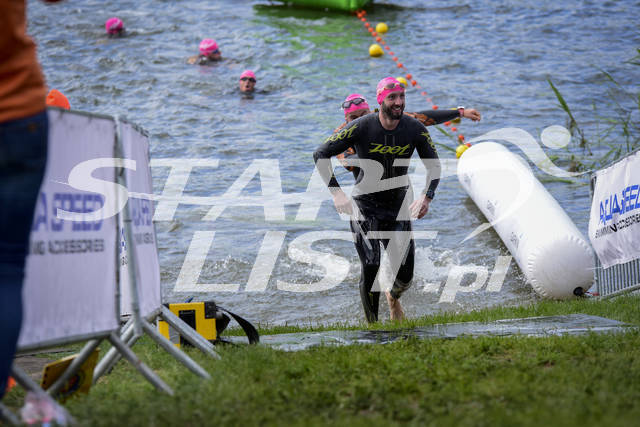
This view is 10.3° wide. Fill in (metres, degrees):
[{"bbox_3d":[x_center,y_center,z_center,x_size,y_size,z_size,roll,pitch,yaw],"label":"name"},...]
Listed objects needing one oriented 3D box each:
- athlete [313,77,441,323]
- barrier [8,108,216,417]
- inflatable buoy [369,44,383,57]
[{"bbox_3d":[0.362,-0.057,22.600,0.820,1.680,0.620,-1,11,-7],"label":"athlete"},{"bbox_3d":[-0.870,0.165,14.500,0.650,1.100,5.400,0,0,2],"label":"barrier"},{"bbox_3d":[0.623,-1.820,39.800,0.155,0.150,0.155,0,8,0],"label":"inflatable buoy"}]

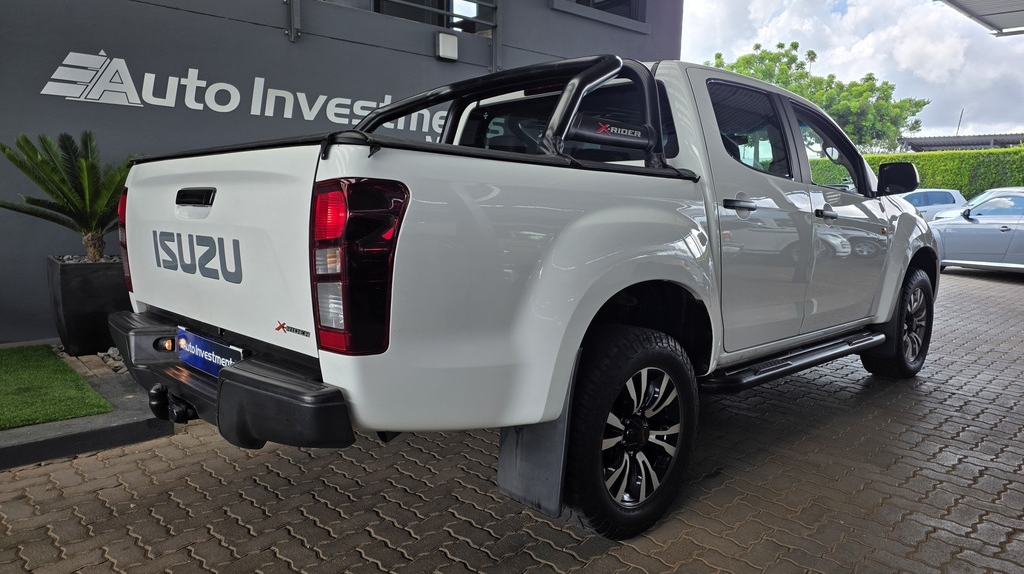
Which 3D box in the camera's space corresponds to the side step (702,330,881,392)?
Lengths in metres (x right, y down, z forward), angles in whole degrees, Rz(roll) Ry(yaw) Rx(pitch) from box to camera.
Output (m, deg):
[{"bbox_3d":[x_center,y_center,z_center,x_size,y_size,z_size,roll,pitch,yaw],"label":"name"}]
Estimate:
[{"bbox_3d":[1.500,0.350,3.437,1.940,0.100,0.200,-5,9,-44],"label":"side step"}]

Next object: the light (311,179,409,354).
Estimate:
[{"bbox_3d":[-0.352,-0.048,1.614,0.200,0.410,0.150,-5,9,-44],"label":"light"}]

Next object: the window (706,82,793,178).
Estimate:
[{"bbox_3d":[1.059,-0.681,3.014,0.660,0.430,0.050,-5,-9,-44],"label":"window"}]

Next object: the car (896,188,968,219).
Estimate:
[{"bbox_3d":[9.580,-1.750,17.300,4.150,1.460,1.780,-2,8,-20],"label":"car"}]

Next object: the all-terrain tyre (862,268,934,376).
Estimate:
[{"bbox_3d":[2.607,0.246,4.602,0.742,0.742,0.260,-7,10,-44],"label":"all-terrain tyre"}]

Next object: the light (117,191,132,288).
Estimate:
[{"bbox_3d":[-1.489,-0.203,2.772,0.200,0.410,0.150,-5,9,-44],"label":"light"}]

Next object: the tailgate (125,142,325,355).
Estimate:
[{"bbox_3d":[-0.953,-0.151,2.158,0.090,0.520,1.460,-5,9,-44],"label":"tailgate"}]

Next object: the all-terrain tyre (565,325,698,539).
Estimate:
[{"bbox_3d":[0.387,0.513,2.457,0.742,0.742,0.260,-7,10,-44],"label":"all-terrain tyre"}]

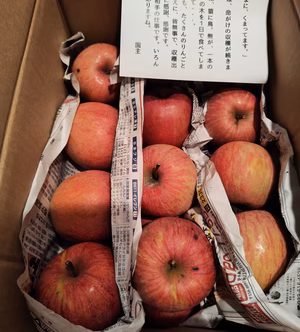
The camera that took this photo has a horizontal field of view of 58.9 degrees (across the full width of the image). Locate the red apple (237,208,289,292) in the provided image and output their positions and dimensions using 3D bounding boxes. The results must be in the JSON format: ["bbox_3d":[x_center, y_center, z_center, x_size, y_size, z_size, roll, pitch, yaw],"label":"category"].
[{"bbox_3d":[0.120,0.099,0.321,0.088,0.077,0.088,-9,51,29],"label":"red apple"}]

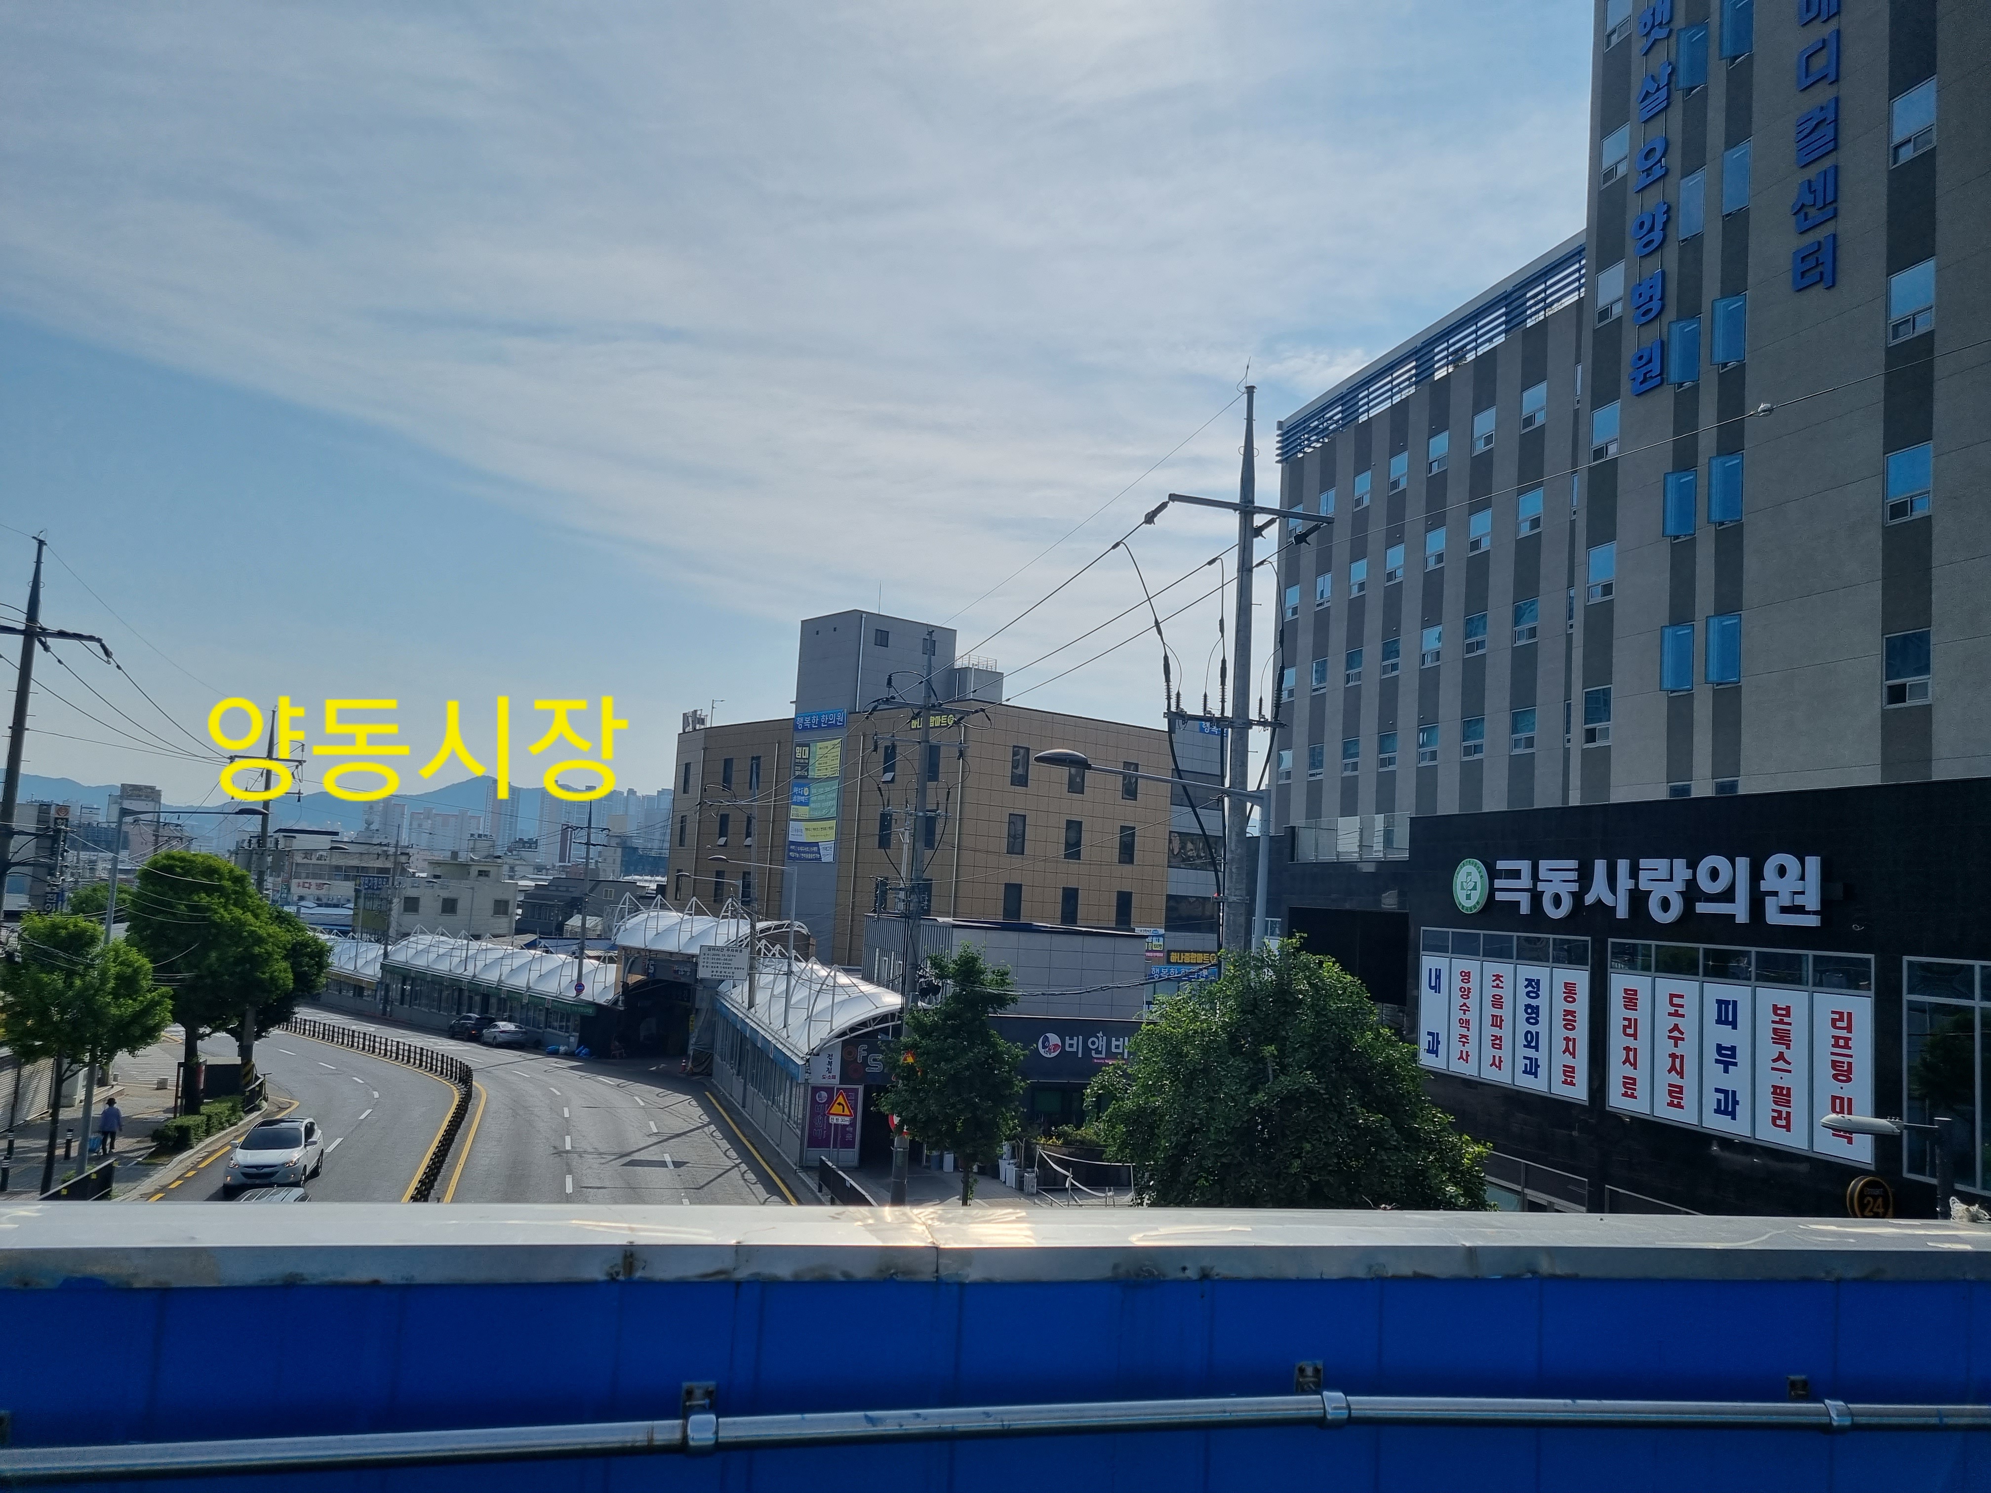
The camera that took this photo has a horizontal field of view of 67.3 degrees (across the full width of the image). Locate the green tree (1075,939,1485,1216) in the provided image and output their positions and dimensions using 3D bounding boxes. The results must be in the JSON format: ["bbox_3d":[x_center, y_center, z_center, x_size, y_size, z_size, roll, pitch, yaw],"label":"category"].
[{"bbox_3d":[3.497,6.355,18.620,5.000,7.800,5.000,3,-6,0],"label":"green tree"}]

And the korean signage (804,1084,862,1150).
[{"bbox_3d":[-4.814,11.063,44.500,1.600,1.880,0.080,6,-6,-21],"label":"korean signage"}]

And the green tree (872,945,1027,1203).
[{"bbox_3d":[-1.097,8.486,37.000,3.900,7.300,3.900,4,-6,0],"label":"green tree"}]

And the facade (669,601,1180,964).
[{"bbox_3d":[-6.305,5.315,92.085,13.800,24.500,34.000,8,-7,-36],"label":"facade"}]

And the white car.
[{"bbox_3d":[-19.447,10.963,40.618,1.840,1.670,4.410,4,-8,-14],"label":"white car"}]

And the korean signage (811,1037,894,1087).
[{"bbox_3d":[-4.343,9.481,44.900,2.500,1.500,0.150,6,-6,-21],"label":"korean signage"}]

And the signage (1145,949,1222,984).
[{"bbox_3d":[10.363,12.069,82.000,5.900,1.900,0.300,8,-7,-39],"label":"signage"}]

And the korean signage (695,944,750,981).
[{"bbox_3d":[-9.636,7.701,53.000,1.760,1.200,0.100,5,-6,-19],"label":"korean signage"}]

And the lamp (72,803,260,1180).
[{"bbox_3d":[-20.190,6.309,36.773,3.300,9.300,0.350,5,-6,-12],"label":"lamp"}]

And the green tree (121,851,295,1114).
[{"bbox_3d":[-27.100,8.181,51.439,5.800,9.000,5.800,3,-6,0],"label":"green tree"}]

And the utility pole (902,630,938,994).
[{"bbox_3d":[-2.131,4.530,37.470,0.380,15.000,0.380,4,-6,0],"label":"utility pole"}]

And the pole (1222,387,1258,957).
[{"bbox_3d":[3.113,2.568,20.154,0.380,15.300,0.380,5,-6,-18],"label":"pole"}]

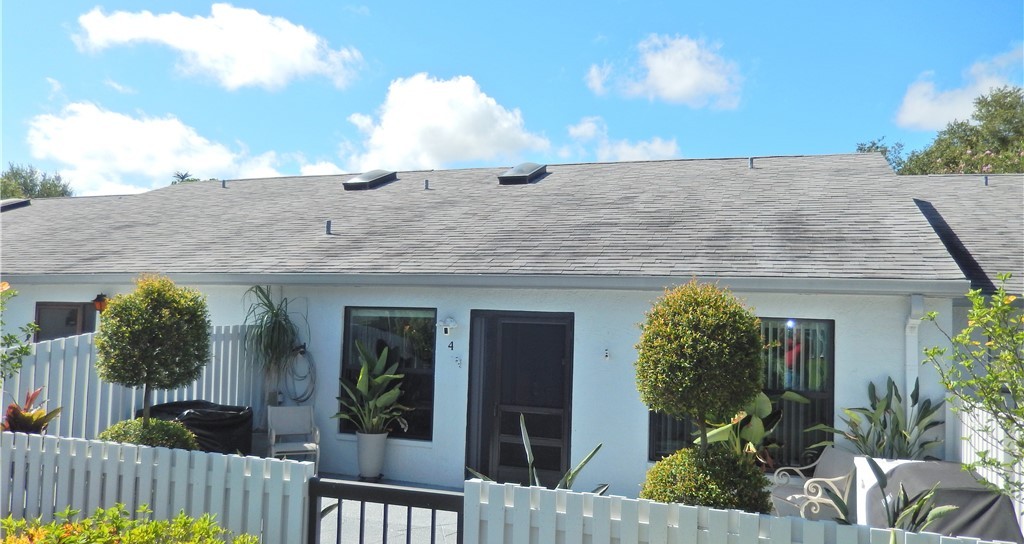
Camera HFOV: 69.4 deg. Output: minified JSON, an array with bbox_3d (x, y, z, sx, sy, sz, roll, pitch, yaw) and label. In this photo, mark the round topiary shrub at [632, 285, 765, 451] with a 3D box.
[{"bbox_3d":[0.951,0.475,3.760,0.640,0.870,0.630,2,-3,0],"label":"round topiary shrub"}]

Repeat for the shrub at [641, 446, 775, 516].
[{"bbox_3d":[1.005,1.227,3.820,0.670,0.660,0.650,2,-3,0],"label":"shrub"}]

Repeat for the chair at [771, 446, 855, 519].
[{"bbox_3d":[2.850,2.093,6.758,0.720,0.950,0.620,2,-3,-5],"label":"chair"}]

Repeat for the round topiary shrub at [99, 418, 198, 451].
[{"bbox_3d":[-2.510,1.381,5.120,0.740,0.640,0.720,2,-3,0],"label":"round topiary shrub"}]

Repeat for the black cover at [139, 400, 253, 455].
[{"bbox_3d":[-3.453,1.967,8.006,0.680,0.950,1.060,0,-4,21],"label":"black cover"}]

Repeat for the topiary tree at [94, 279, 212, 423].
[{"bbox_3d":[-2.469,0.538,5.100,0.770,1.000,0.760,2,-3,0],"label":"topiary tree"}]

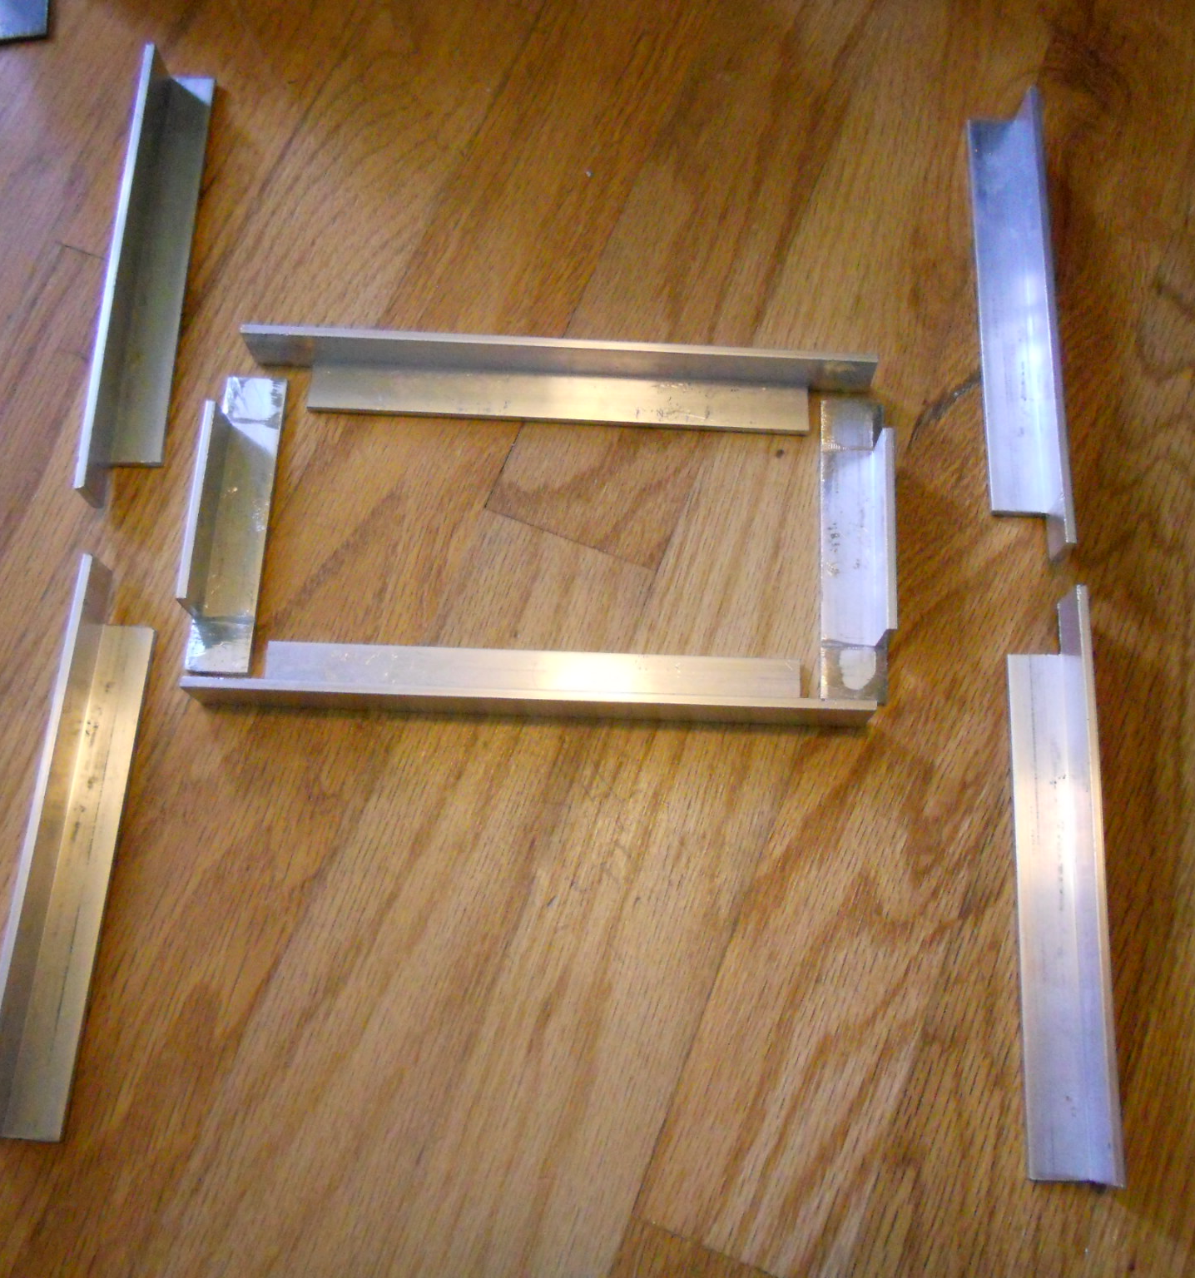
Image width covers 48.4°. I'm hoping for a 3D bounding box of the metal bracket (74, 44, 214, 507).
[{"bbox_3d":[-0.145,-0.120,0.432,0.019,0.019,0.161,2,74,2],"label":"metal bracket"}]

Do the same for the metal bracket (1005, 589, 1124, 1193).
[{"bbox_3d":[0.128,0.065,0.368,0.019,0.019,0.162,2,74,2],"label":"metal bracket"}]

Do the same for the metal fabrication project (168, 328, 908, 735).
[{"bbox_3d":[-0.017,-0.035,0.403,0.210,0.019,0.117,2,74,3],"label":"metal fabrication project"}]

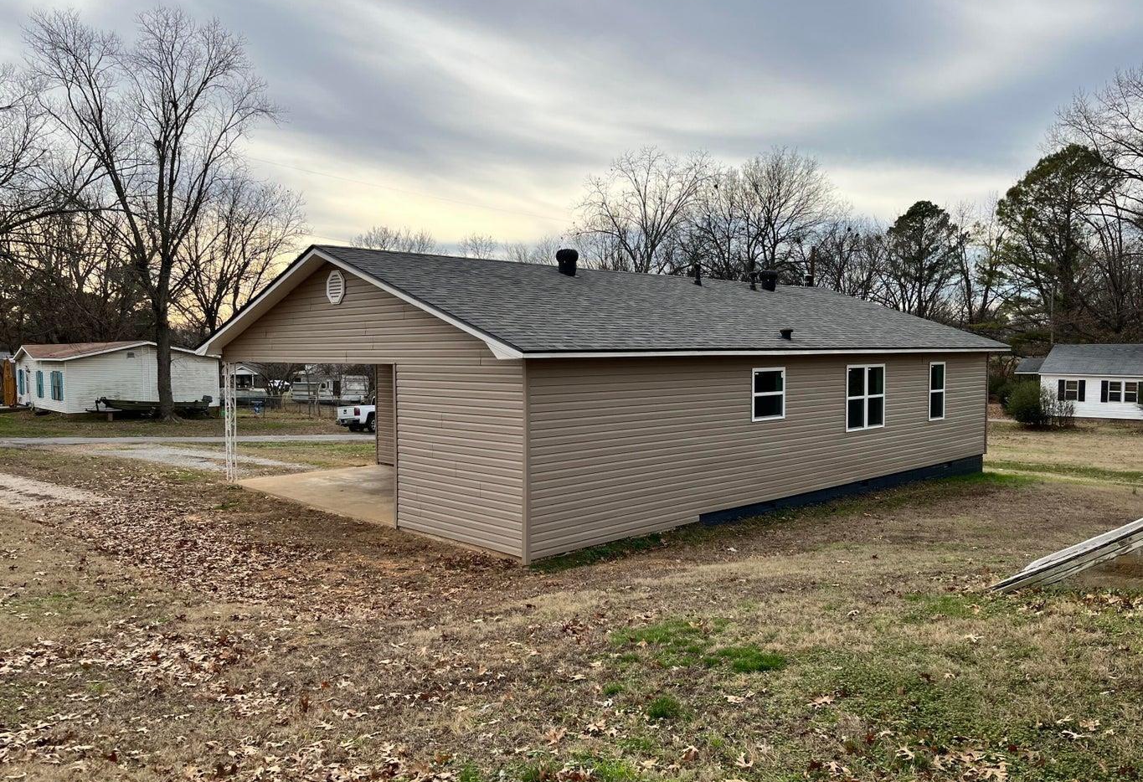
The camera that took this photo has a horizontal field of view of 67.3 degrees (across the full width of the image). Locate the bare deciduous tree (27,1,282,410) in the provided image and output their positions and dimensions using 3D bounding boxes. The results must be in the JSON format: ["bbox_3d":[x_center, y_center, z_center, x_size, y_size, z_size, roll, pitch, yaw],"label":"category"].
[{"bbox_3d":[-20.286,-8.653,41.500,12.220,19.880,11.500,-2,3,-26],"label":"bare deciduous tree"}]

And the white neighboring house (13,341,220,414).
[{"bbox_3d":[-26.265,-0.915,49.391,8.090,3.640,12.090,-3,4,-43],"label":"white neighboring house"}]

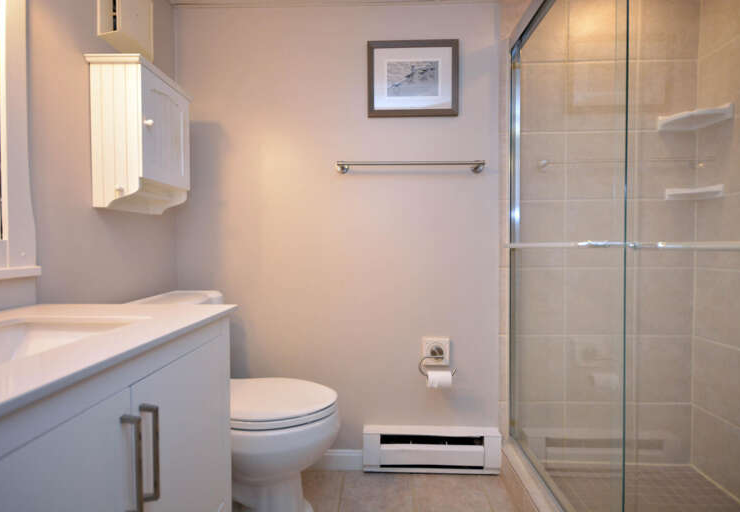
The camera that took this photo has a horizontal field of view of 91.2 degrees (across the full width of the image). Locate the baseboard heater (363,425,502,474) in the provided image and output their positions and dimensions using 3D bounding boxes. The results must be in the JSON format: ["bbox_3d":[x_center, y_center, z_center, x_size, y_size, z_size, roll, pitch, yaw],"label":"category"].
[{"bbox_3d":[0.280,0.880,1.645,0.615,0.192,0.062,0,1,1],"label":"baseboard heater"}]

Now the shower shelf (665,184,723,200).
[{"bbox_3d":[1.421,-0.271,1.586,0.105,0.052,0.186,-1,2,-44],"label":"shower shelf"}]

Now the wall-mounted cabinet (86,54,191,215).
[{"bbox_3d":[-0.818,-0.404,1.328,0.183,0.484,0.330,0,1,1],"label":"wall-mounted cabinet"}]

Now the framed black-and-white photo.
[{"bbox_3d":[0.193,-0.789,1.627,0.406,0.339,0.022,0,1,1],"label":"framed black-and-white photo"}]

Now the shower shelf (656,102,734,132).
[{"bbox_3d":[1.409,-0.585,1.569,0.135,0.068,0.238,-1,2,-44],"label":"shower shelf"}]

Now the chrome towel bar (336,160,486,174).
[{"bbox_3d":[0.177,-0.395,1.609,0.642,0.046,0.078,0,1,1],"label":"chrome towel bar"}]

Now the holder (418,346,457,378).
[{"bbox_3d":[0.302,0.476,1.615,0.165,0.135,0.085,0,1,1],"label":"holder"}]

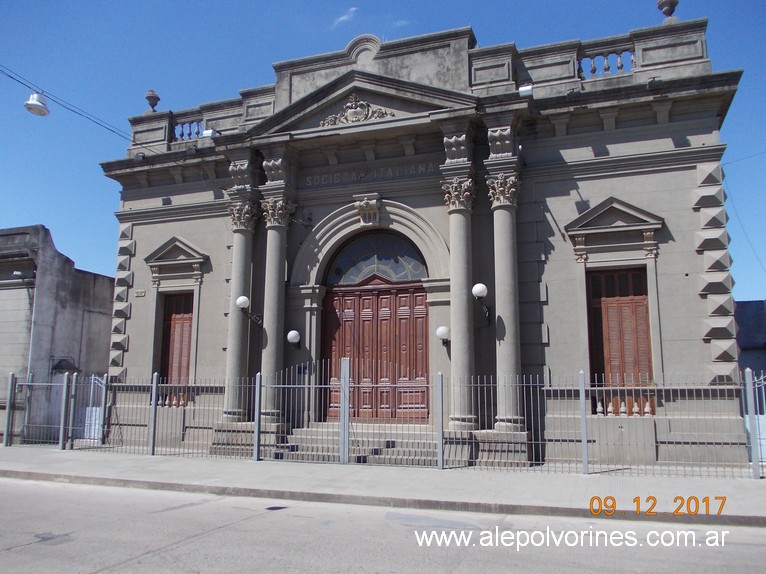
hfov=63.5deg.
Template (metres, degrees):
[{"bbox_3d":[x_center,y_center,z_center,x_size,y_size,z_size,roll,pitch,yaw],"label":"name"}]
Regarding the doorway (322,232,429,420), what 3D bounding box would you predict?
[{"bbox_3d":[-0.226,1.005,16.597,3.024,5.083,0.297,-3,-10,19],"label":"doorway"}]

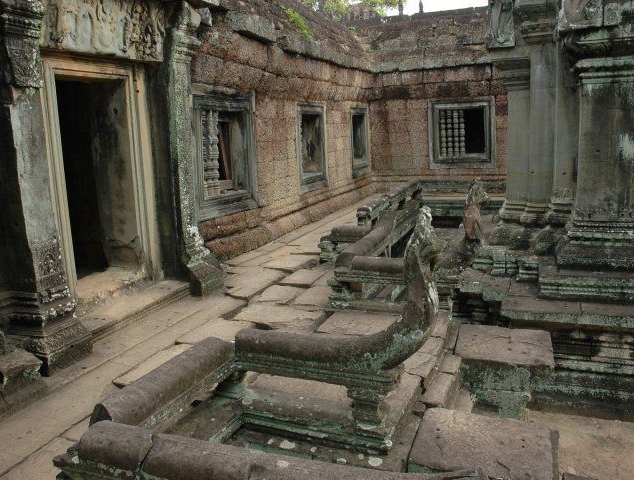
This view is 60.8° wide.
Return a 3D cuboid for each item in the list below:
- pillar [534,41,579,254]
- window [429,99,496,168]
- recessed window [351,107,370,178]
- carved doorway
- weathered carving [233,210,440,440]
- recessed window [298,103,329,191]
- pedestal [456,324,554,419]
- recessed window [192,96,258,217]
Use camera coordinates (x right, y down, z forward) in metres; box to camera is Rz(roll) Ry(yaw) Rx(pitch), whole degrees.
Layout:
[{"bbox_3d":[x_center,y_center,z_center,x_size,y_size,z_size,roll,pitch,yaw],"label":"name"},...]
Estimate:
[{"bbox_3d":[2.380,-0.907,5.425,0.421,2.071,0.412,2,12,21],"label":"pillar"},{"bbox_3d":[3.679,-2.695,13.645,1.628,1.678,0.300,2,12,21],"label":"window"},{"bbox_3d":[0.992,-2.463,13.551,0.300,1.711,1.562,2,12,21],"label":"recessed window"},{"bbox_3d":[-2.091,-0.569,5.136,0.390,2.153,1.303,2,12,21],"label":"carved doorway"},{"bbox_3d":[0.101,0.433,3.156,1.213,1.254,0.363,2,12,21],"label":"weathered carving"},{"bbox_3d":[-0.164,-1.808,10.569,0.300,1.636,1.545,2,12,21],"label":"recessed window"},{"bbox_3d":[1.454,1.014,4.230,0.676,0.437,0.685,2,12,21],"label":"pedestal"},{"bbox_3d":[-1.326,-1.204,7.569,0.300,1.636,1.645,2,12,21],"label":"recessed window"}]

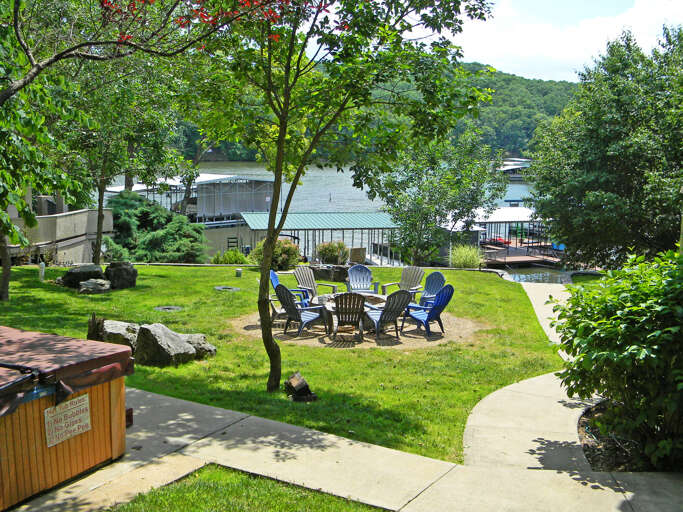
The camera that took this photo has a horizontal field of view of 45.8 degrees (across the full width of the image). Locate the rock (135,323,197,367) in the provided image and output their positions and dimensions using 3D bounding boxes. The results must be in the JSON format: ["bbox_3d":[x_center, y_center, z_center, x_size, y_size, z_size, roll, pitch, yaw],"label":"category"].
[{"bbox_3d":[-2.796,1.414,12.850,0.970,0.580,0.780,1,8,0],"label":"rock"}]

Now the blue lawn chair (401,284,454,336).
[{"bbox_3d":[1.596,0.988,15.299,0.870,0.960,0.750,7,10,39],"label":"blue lawn chair"}]

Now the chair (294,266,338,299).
[{"bbox_3d":[-0.581,0.746,17.437,0.750,0.950,0.860,-7,10,-39],"label":"chair"}]

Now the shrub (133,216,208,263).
[{"bbox_3d":[-6.047,-0.583,28.600,2.600,1.650,2.200,1,8,0],"label":"shrub"}]

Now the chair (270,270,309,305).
[{"bbox_3d":[-1.162,0.785,17.052,0.870,0.960,0.750,2,8,11],"label":"chair"}]

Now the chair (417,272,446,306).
[{"bbox_3d":[1.922,0.799,17.580,0.820,0.920,0.750,-5,10,-37],"label":"chair"}]

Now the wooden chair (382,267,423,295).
[{"bbox_3d":[1.463,0.719,18.377,0.750,0.920,0.820,7,10,40],"label":"wooden chair"}]

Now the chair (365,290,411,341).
[{"bbox_3d":[0.860,1.021,15.128,0.750,0.920,0.820,-5,10,-33],"label":"chair"}]

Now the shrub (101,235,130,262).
[{"bbox_3d":[-7.508,-0.287,26.932,0.950,0.920,0.900,0,8,0],"label":"shrub"}]

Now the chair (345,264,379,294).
[{"bbox_3d":[0.483,0.703,17.762,0.750,0.960,0.870,0,8,3],"label":"chair"}]

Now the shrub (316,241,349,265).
[{"bbox_3d":[-0.304,-0.101,27.300,1.080,0.900,1.000,1,8,0],"label":"shrub"}]

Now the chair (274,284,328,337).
[{"bbox_3d":[-0.760,0.995,15.228,0.820,0.920,0.750,-5,10,-35],"label":"chair"}]

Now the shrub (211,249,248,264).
[{"bbox_3d":[-3.710,-0.076,26.761,1.250,0.600,0.950,0,8,0],"label":"shrub"}]

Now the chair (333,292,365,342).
[{"bbox_3d":[0.123,1.052,14.788,0.720,0.950,0.860,0,8,-1],"label":"chair"}]

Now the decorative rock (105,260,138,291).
[{"bbox_3d":[-5.693,0.473,20.883,0.820,0.700,0.700,-1,8,-8],"label":"decorative rock"}]

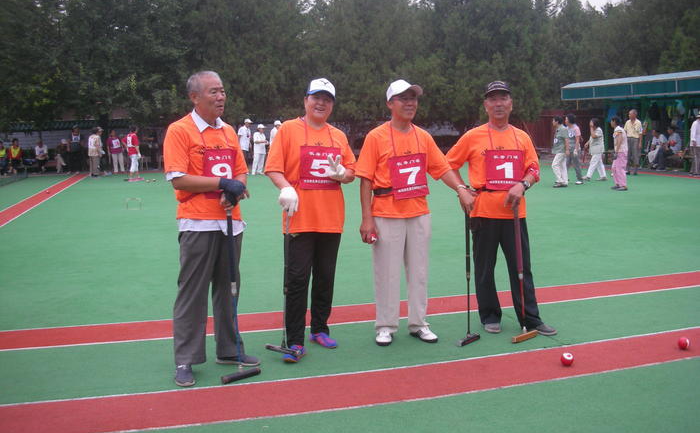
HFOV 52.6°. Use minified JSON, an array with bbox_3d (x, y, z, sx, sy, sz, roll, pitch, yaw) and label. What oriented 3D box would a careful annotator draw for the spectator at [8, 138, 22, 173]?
[{"bbox_3d":[-11.872,-2.136,25.122,0.480,1.257,0.680,-3,7,-16],"label":"spectator"}]

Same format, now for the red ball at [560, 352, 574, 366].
[{"bbox_3d":[1.226,0.806,3.990,0.075,0.075,0.075,-1,7,0],"label":"red ball"}]

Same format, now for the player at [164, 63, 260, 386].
[{"bbox_3d":[-0.767,0.056,3.866,0.430,1.667,0.520,6,10,44],"label":"player"}]

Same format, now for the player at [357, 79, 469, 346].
[{"bbox_3d":[0.400,-0.029,4.530,0.660,1.660,0.400,-3,7,-16],"label":"player"}]

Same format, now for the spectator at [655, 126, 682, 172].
[{"bbox_3d":[9.278,-2.010,20.619,0.740,1.300,0.500,-3,7,-15],"label":"spectator"}]

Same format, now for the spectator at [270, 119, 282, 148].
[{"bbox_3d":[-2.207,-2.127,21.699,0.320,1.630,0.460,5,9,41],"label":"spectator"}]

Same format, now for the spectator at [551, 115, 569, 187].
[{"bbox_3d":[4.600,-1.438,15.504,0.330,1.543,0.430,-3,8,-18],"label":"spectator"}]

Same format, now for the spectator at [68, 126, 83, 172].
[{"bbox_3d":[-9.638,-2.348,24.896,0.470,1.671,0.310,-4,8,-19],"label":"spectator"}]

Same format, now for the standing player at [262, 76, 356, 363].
[{"bbox_3d":[-0.233,0.023,4.168,0.540,1.644,0.430,-3,7,-17],"label":"standing player"}]

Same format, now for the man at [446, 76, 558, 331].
[{"bbox_3d":[1.004,-0.053,4.690,0.680,1.650,0.440,-1,7,-3],"label":"man"}]

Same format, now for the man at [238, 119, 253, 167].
[{"bbox_3d":[-3.307,-2.215,22.400,0.380,1.740,0.500,4,9,36],"label":"man"}]

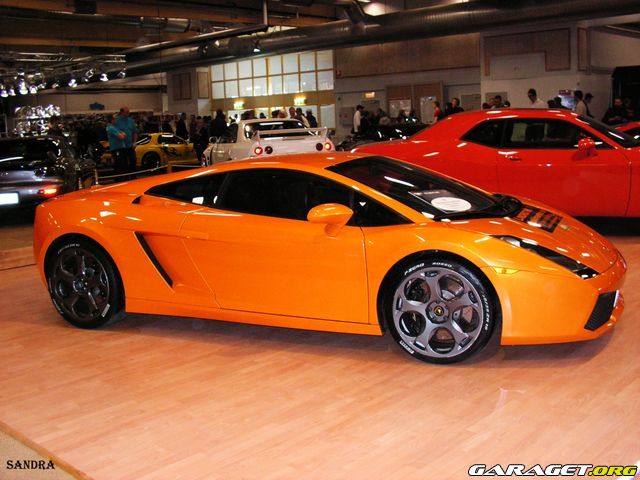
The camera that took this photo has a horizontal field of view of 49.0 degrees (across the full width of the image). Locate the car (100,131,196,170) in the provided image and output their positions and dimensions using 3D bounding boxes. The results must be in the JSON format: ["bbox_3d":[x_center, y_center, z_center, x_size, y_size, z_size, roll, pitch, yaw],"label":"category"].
[{"bbox_3d":[-5.370,-2.921,23.398,1.760,1.220,4.290,3,11,32],"label":"car"}]

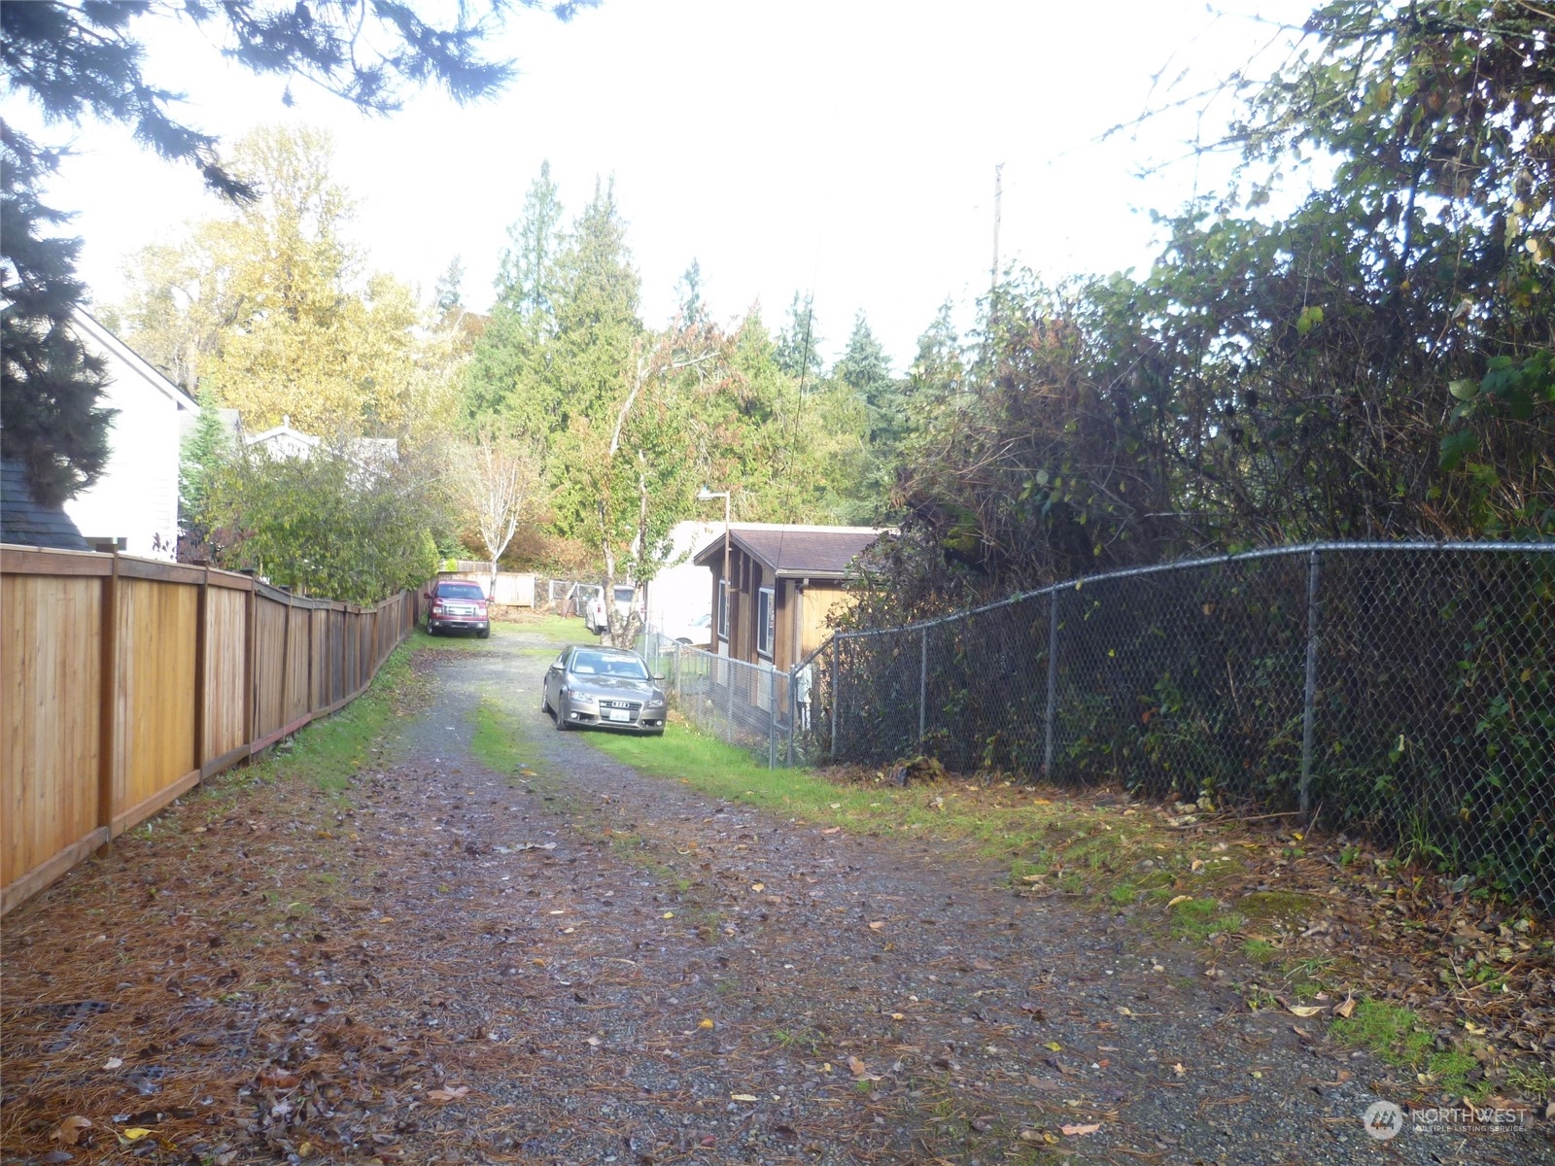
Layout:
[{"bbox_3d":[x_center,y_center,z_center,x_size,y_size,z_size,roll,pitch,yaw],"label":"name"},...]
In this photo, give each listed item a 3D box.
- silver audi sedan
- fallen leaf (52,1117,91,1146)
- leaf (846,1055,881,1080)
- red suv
[{"bbox_3d":[-3.227,1.873,23.077,1.880,1.430,4.700,5,0,-16],"label":"silver audi sedan"},{"bbox_3d":[-1.945,1.515,3.470,0.100,0.032,0.085,0,2,-29],"label":"fallen leaf"},{"bbox_3d":[0.274,1.541,4.000,0.110,0.040,0.100,2,2,5],"label":"leaf"},{"bbox_3d":[-11.819,0.866,46.568,2.100,1.920,5.700,2,3,-16],"label":"red suv"}]

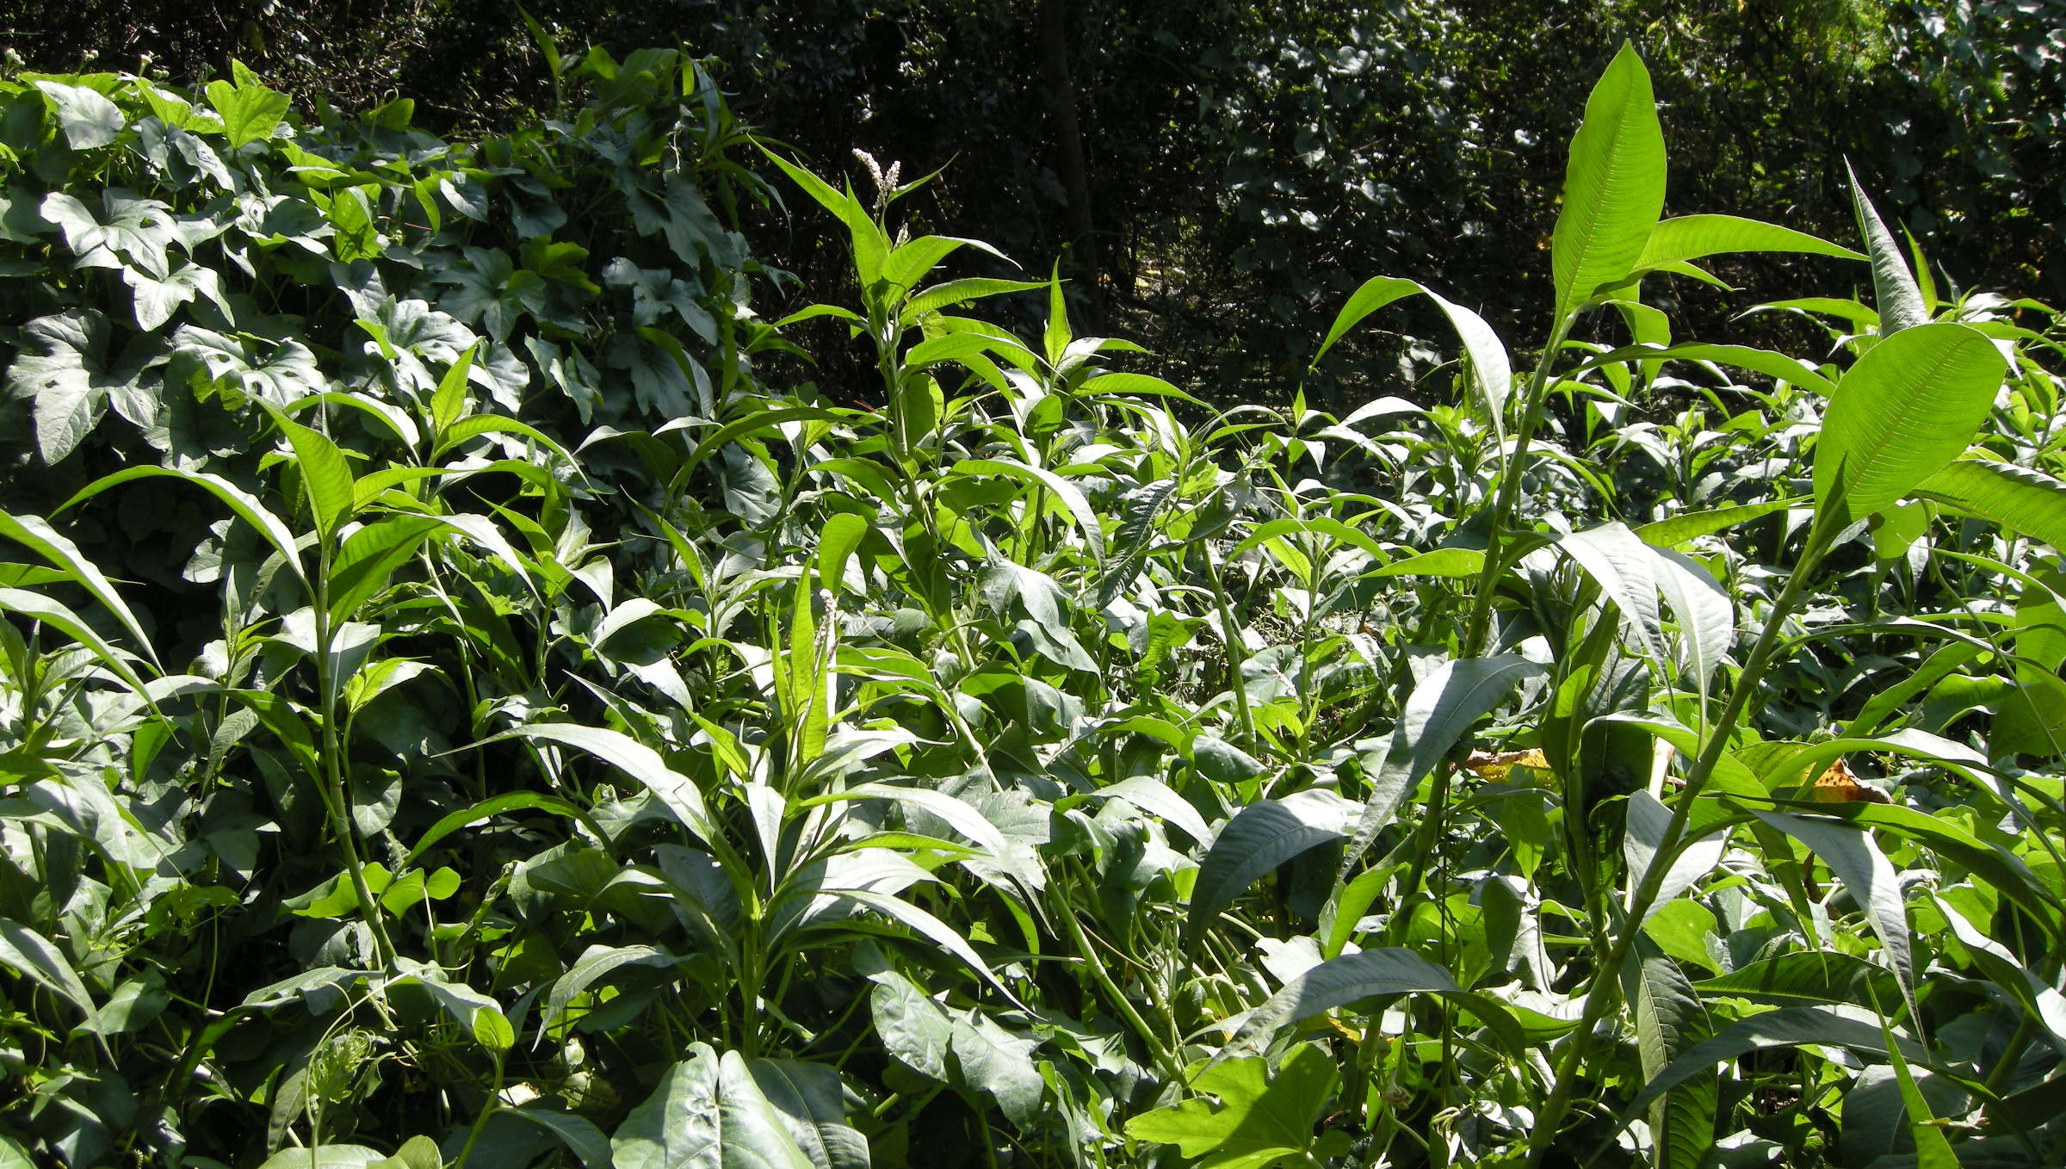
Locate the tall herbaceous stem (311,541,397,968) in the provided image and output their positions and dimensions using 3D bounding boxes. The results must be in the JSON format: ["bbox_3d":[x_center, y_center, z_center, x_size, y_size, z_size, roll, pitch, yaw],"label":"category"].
[{"bbox_3d":[-0.596,0.152,1.815,0.028,0.392,0.028,-5,11,0],"label":"tall herbaceous stem"}]

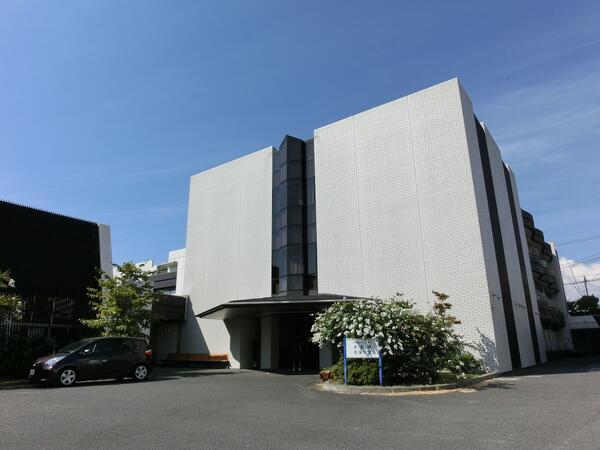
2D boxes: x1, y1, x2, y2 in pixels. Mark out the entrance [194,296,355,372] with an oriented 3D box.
[{"bbox_3d":[-1.807,5.527,21.923,11.800,4.150,5.300,-12,-20,34],"label":"entrance"}]

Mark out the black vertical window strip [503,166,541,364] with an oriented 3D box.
[{"bbox_3d":[15.511,2.494,29.369,0.400,13.900,2.400,-12,-20,34],"label":"black vertical window strip"}]

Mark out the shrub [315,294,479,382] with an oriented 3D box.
[{"bbox_3d":[2.947,3.550,13.120,3.700,2.600,4.300,-12,-20,34],"label":"shrub"}]

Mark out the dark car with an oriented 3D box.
[{"bbox_3d":[-7.263,4.799,14.752,1.695,1.525,3.900,-14,-22,38],"label":"dark car"}]

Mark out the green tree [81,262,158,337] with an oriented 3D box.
[{"bbox_3d":[-8.117,4.156,18.704,3.300,5.000,3.300,-12,-20,34],"label":"green tree"}]

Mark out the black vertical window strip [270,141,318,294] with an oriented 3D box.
[{"bbox_3d":[-0.412,-0.631,26.214,3.400,10.200,1.400,-12,-20,34],"label":"black vertical window strip"}]

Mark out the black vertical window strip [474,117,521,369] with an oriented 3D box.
[{"bbox_3d":[10.882,0.675,23.168,0.400,13.900,2.600,-12,-20,34],"label":"black vertical window strip"}]

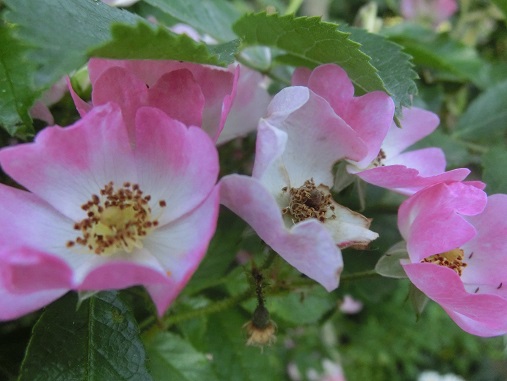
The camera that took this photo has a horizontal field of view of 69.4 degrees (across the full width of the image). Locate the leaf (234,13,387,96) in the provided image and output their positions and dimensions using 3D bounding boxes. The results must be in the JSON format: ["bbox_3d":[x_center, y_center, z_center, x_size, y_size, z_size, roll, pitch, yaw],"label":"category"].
[{"bbox_3d":[0.023,-0.053,0.147,0.062,0.022,0.018,17,12,-3],"label":"leaf"}]

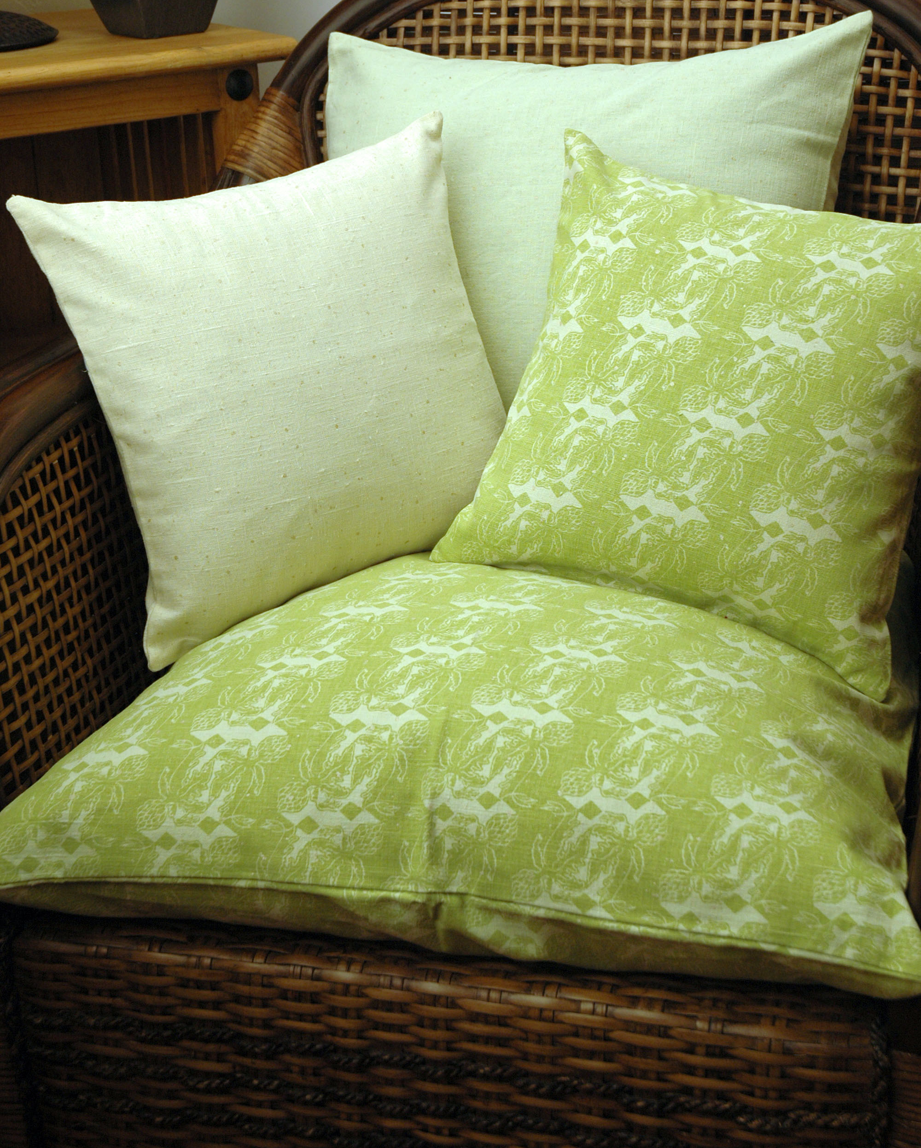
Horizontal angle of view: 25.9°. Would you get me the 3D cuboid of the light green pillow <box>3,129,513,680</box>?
[{"bbox_3d":[-0.137,-0.170,1.745,0.410,0.410,0.135,-17,0,-26],"label":"light green pillow"}]

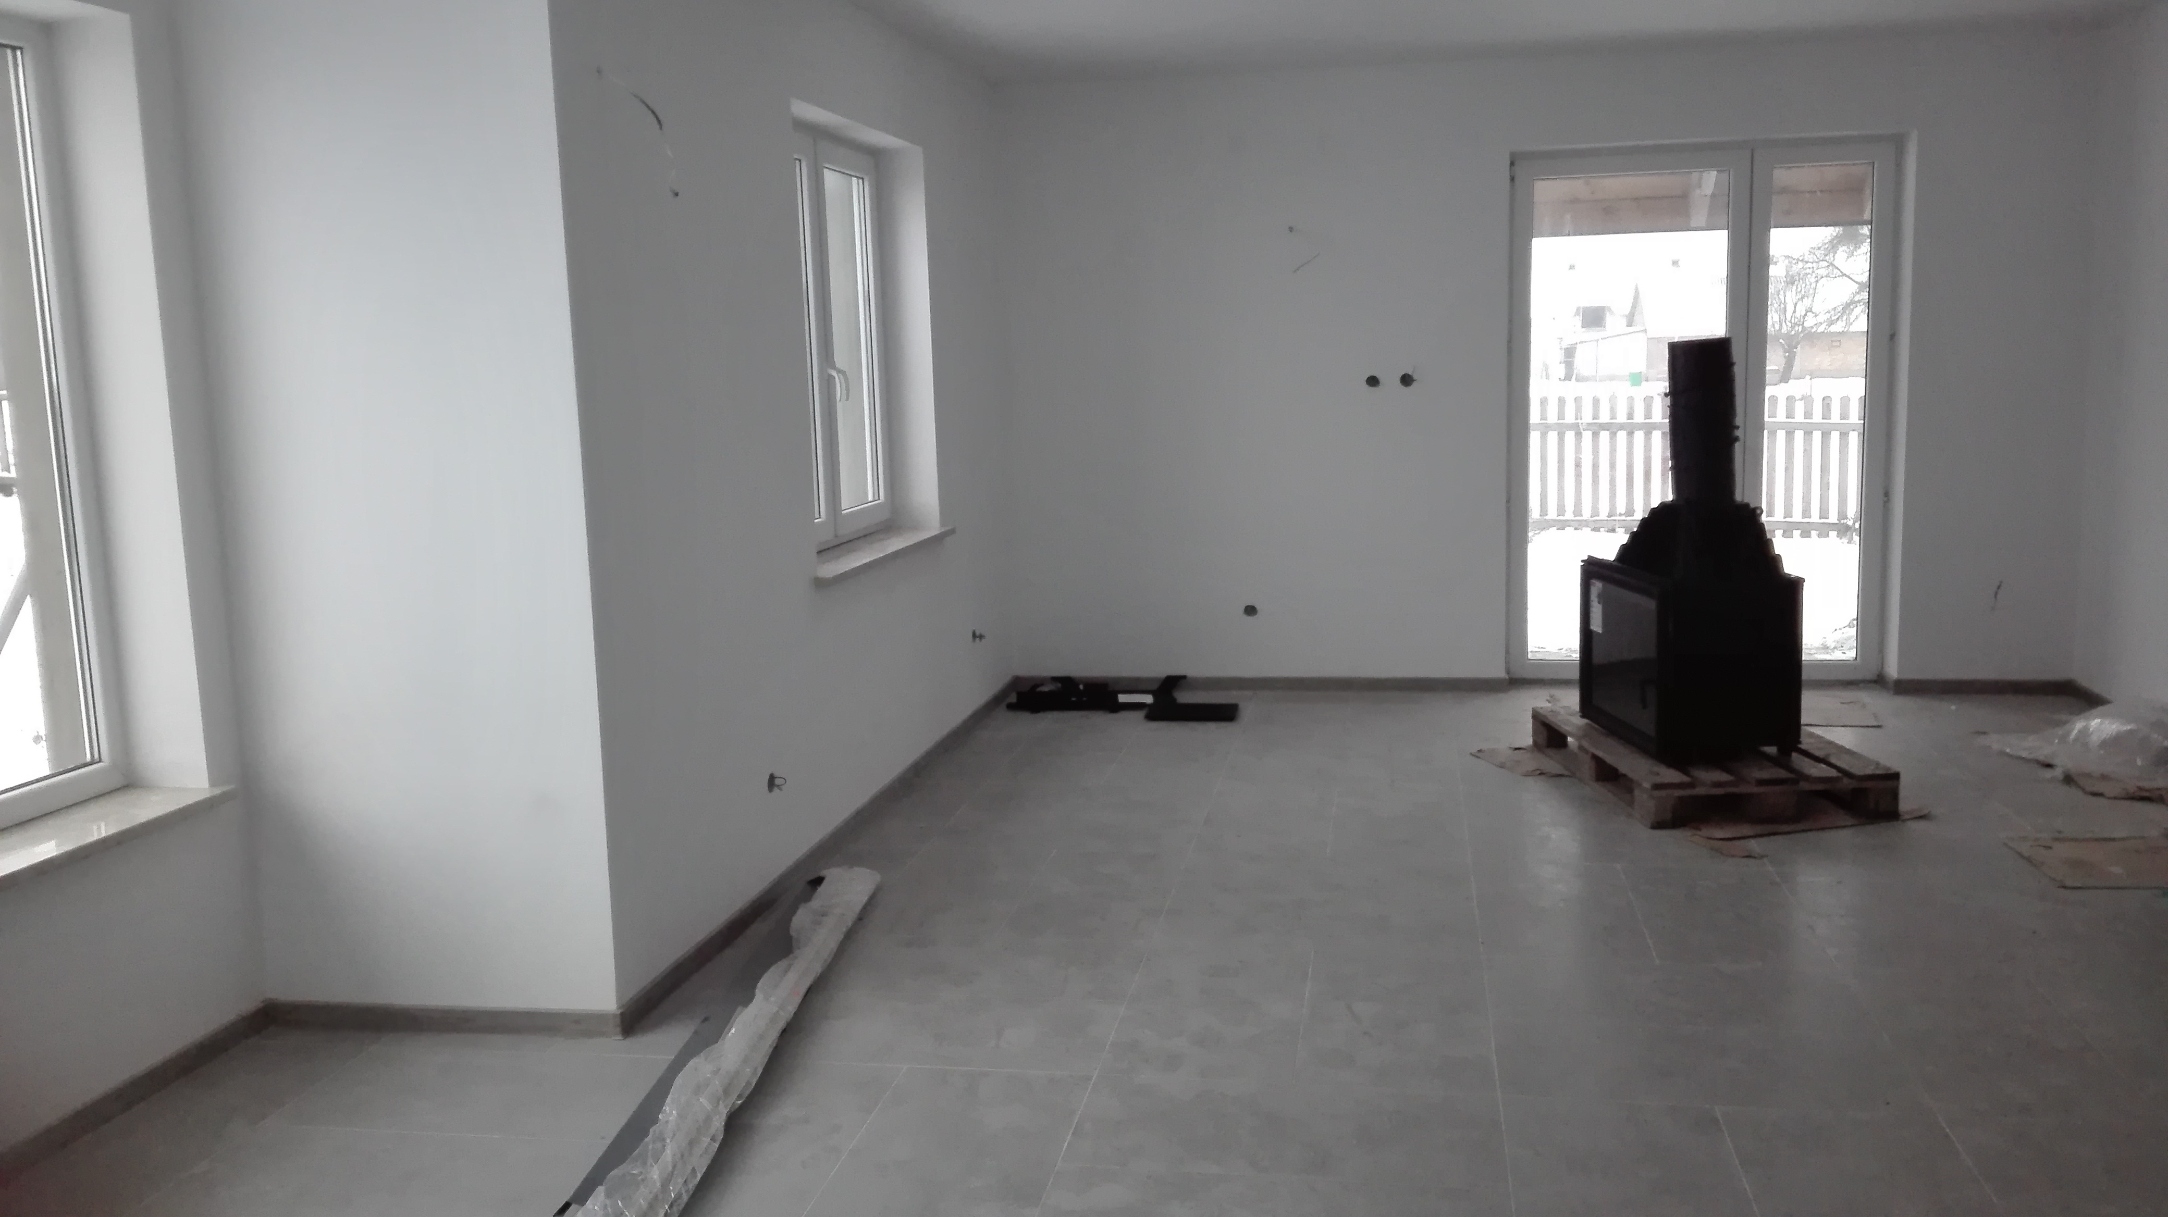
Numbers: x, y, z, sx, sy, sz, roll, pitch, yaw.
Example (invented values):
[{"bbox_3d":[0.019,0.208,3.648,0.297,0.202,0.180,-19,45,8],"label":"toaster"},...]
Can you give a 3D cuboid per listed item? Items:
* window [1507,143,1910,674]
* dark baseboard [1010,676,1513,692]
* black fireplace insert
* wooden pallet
[{"bbox_3d":[2.796,-0.862,7.114,1.649,2.422,0.090,0,9,10],"label":"window"},{"bbox_3d":[0.834,0.362,7.373,2.320,0.077,0.020,0,9,10],"label":"dark baseboard"},{"bbox_3d":[2.181,-0.239,5.621,0.455,1.440,0.720,-3,9,-5],"label":"black fireplace insert"},{"bbox_3d":[2.253,0.549,5.705,0.810,0.146,1.140,-2,9,-3],"label":"wooden pallet"}]

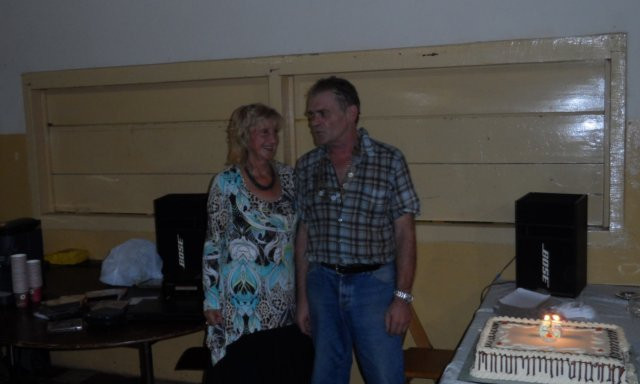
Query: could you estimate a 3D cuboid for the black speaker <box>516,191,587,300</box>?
[{"bbox_3d":[1.055,0.236,3.448,0.261,0.415,0.230,2,8,31],"label":"black speaker"}]

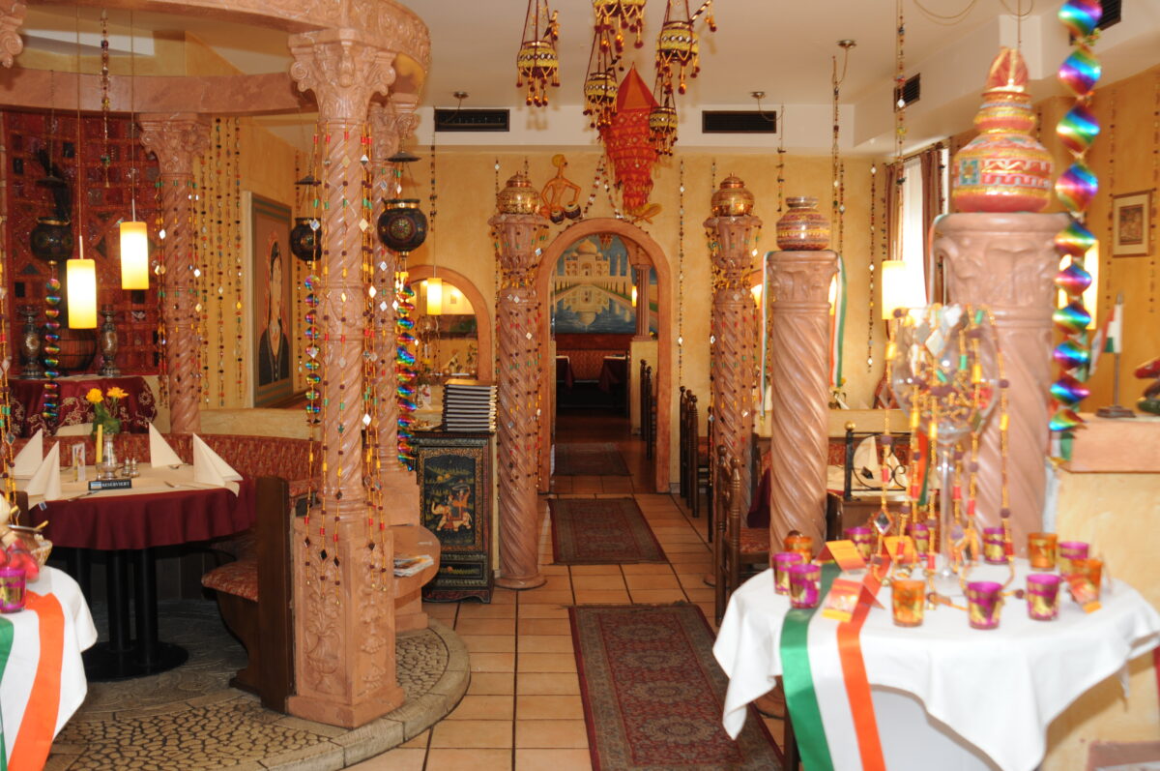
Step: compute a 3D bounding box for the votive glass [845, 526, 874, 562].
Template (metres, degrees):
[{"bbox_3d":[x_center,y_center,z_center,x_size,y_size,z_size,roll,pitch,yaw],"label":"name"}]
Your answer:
[{"bbox_3d":[0.578,0.331,2.402,0.054,0.068,0.054,0,4,-3],"label":"votive glass"}]

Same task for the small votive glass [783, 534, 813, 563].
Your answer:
[{"bbox_3d":[0.436,0.338,2.309,0.054,0.068,0.054,0,4,-3],"label":"small votive glass"}]

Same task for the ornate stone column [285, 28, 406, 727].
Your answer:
[{"bbox_3d":[-0.886,-0.009,4.344,0.300,2.515,0.300,2,5,25],"label":"ornate stone column"}]

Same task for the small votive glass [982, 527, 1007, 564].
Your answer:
[{"bbox_3d":[0.857,0.333,2.393,0.054,0.068,0.054,0,4,-3],"label":"small votive glass"}]

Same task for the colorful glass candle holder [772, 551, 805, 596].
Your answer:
[{"bbox_3d":[0.386,0.349,2.147,0.054,0.068,0.054,0,4,-3],"label":"colorful glass candle holder"}]

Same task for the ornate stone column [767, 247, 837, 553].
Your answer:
[{"bbox_3d":[0.872,0.381,4.620,0.320,1.823,0.320,0,4,-3],"label":"ornate stone column"}]

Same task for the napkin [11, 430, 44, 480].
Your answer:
[{"bbox_3d":[-2.453,0.299,5.175,0.140,0.200,0.150,1,5,15],"label":"napkin"}]

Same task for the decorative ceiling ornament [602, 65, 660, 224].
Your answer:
[{"bbox_3d":[0.324,-1.504,7.109,0.410,0.920,0.410,0,4,-3],"label":"decorative ceiling ornament"}]

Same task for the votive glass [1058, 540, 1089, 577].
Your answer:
[{"bbox_3d":[1.001,0.357,2.344,0.061,0.070,0.061,2,5,23],"label":"votive glass"}]

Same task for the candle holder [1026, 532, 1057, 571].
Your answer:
[{"bbox_3d":[0.932,0.337,2.336,0.054,0.068,0.054,0,4,-3],"label":"candle holder"}]

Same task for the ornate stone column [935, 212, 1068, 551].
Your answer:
[{"bbox_3d":[0.977,0.536,2.760,0.360,1.865,0.360,2,5,20],"label":"ornate stone column"}]

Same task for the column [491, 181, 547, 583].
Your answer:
[{"bbox_3d":[-0.342,0.005,6.630,0.330,2.280,0.330,0,4,-3],"label":"column"}]

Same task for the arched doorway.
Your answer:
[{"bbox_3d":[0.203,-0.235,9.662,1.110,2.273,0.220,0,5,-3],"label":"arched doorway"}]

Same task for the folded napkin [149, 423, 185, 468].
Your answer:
[{"bbox_3d":[-1.958,0.278,5.483,0.155,0.195,0.160,3,6,33],"label":"folded napkin"}]

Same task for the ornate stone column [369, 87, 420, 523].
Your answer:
[{"bbox_3d":[-0.921,-0.095,5.464,0.300,2.505,0.300,-3,6,-32],"label":"ornate stone column"}]

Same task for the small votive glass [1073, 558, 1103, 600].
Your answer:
[{"bbox_3d":[0.919,0.353,2.103,0.054,0.068,0.054,0,4,-3],"label":"small votive glass"}]

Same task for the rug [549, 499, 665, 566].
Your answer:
[{"bbox_3d":[0.149,1.017,8.404,0.710,0.010,2.410,0,4,-3],"label":"rug"}]

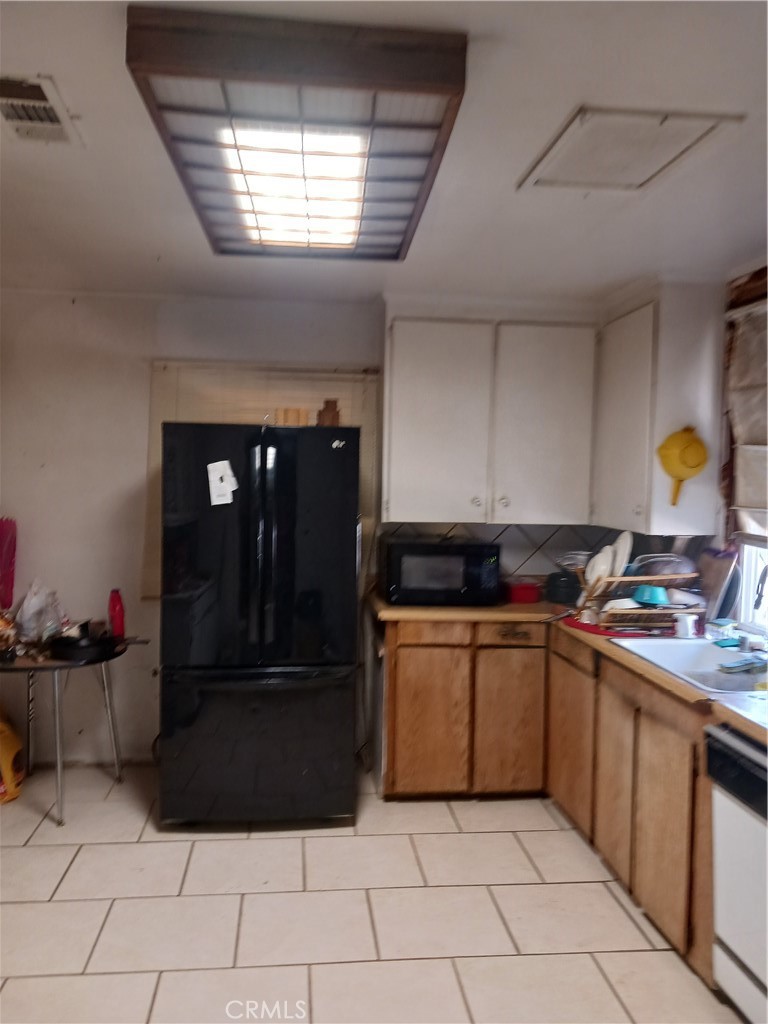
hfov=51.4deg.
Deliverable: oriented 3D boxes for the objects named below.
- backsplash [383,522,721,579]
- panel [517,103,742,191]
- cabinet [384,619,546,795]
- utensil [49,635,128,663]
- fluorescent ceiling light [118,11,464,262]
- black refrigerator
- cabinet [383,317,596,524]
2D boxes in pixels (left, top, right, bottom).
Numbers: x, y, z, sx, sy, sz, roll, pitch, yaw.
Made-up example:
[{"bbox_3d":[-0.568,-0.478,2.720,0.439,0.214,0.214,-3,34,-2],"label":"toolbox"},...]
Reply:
[{"bbox_3d":[0.673,0.214,4.368,1.405,0.320,0.030,1,2,-6],"label":"backsplash"},{"bbox_3d":[0.669,-1.025,2.282,0.410,0.022,0.560,1,2,-6],"label":"panel"},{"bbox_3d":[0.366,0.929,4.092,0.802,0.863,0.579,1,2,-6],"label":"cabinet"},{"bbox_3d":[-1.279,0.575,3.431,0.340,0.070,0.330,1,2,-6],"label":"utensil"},{"bbox_3d":[-0.223,-0.988,2.321,0.704,0.119,1.365,1,2,-4],"label":"fluorescent ceiling light"},{"bbox_3d":[-0.567,0.487,3.787,0.834,1.740,0.830,1,2,-6],"label":"black refrigerator"},{"bbox_3d":[0.525,-0.454,4.181,1.089,1.016,0.314,1,2,-6],"label":"cabinet"}]

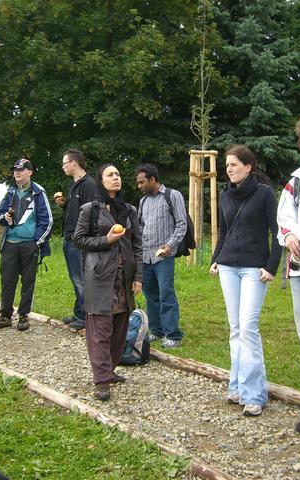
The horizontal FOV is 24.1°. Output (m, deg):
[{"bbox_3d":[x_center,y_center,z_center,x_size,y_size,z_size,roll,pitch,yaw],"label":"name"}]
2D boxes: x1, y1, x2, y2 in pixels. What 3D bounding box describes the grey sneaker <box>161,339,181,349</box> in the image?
[{"bbox_3d":[0.194,0.958,6.500,0.105,0.110,0.280,3,5,37],"label":"grey sneaker"}]

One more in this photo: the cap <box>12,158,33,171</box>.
[{"bbox_3d":[-1.316,-0.774,7.250,0.175,0.130,0.250,2,5,30],"label":"cap"}]

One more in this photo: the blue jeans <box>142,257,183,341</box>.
[{"bbox_3d":[0.120,0.467,6.677,0.400,0.920,0.310,3,5,33],"label":"blue jeans"}]

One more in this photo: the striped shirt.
[{"bbox_3d":[0.130,-0.169,6.604,0.470,0.740,0.350,3,5,37],"label":"striped shirt"}]

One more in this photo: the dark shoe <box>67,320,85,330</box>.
[{"bbox_3d":[-0.684,0.856,7.120,0.290,0.110,0.105,-3,5,-32],"label":"dark shoe"}]

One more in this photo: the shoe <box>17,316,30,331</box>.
[{"bbox_3d":[-1.325,0.861,7.375,0.110,0.120,0.290,-1,4,-9],"label":"shoe"}]

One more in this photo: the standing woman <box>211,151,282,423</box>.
[{"bbox_3d":[0.622,0.261,4.530,0.450,1.680,0.320,1,4,18],"label":"standing woman"}]

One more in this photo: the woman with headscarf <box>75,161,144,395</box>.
[{"bbox_3d":[-0.305,0.272,4.990,0.500,1.620,0.460,-1,4,-16],"label":"woman with headscarf"}]

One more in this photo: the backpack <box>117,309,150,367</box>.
[{"bbox_3d":[-0.160,0.798,5.780,0.300,0.460,0.220,3,5,37],"label":"backpack"}]

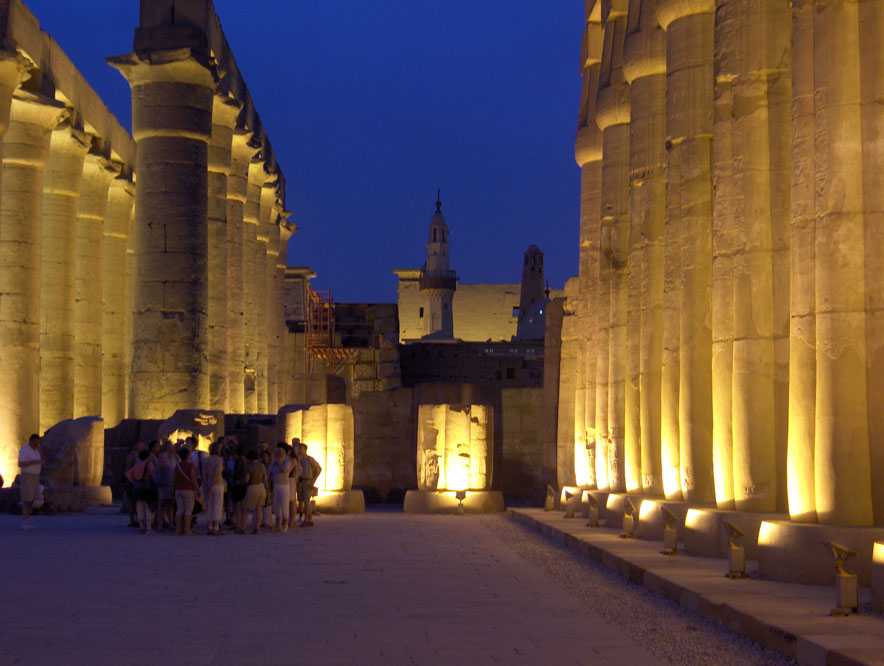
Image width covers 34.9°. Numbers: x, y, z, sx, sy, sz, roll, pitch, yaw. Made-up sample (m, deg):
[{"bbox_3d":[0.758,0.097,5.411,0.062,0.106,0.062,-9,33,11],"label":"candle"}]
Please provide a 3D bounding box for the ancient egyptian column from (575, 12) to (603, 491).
[{"bbox_3d":[3.903,-1.684,32.085,1.880,10.390,1.880,0,-5,-2],"label":"ancient egyptian column"}]

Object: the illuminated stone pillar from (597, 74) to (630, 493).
[{"bbox_3d":[4.020,-1.986,28.621,1.880,10.390,1.880,0,-5,-2],"label":"illuminated stone pillar"}]

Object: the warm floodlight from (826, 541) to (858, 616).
[{"bbox_3d":[3.193,1.943,11.217,0.230,0.600,0.250,0,-5,-2],"label":"warm floodlight"}]

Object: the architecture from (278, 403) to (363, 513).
[{"bbox_3d":[-3.125,3.118,35.343,2.500,2.670,2.500,0,-5,-2],"label":"architecture"}]

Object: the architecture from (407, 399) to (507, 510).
[{"bbox_3d":[0.313,3.128,35.459,2.500,2.680,2.500,0,-5,-2],"label":"architecture"}]

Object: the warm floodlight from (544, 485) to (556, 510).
[{"bbox_3d":[2.469,3.759,32.005,0.230,0.600,0.250,0,-5,-2],"label":"warm floodlight"}]

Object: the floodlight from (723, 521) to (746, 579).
[{"bbox_3d":[3.052,2.246,14.681,0.230,0.600,0.250,0,-5,-2],"label":"floodlight"}]

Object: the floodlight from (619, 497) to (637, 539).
[{"bbox_3d":[2.850,2.851,21.612,0.230,0.600,0.250,0,-5,-2],"label":"floodlight"}]

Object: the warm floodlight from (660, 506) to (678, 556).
[{"bbox_3d":[2.934,2.548,18.146,0.230,0.600,0.250,0,-5,-2],"label":"warm floodlight"}]

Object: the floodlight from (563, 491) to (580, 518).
[{"bbox_3d":[2.627,3.457,28.542,0.230,0.600,0.250,0,-5,-2],"label":"floodlight"}]

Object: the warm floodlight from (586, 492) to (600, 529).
[{"bbox_3d":[2.700,3.154,25.076,0.230,0.600,0.250,0,-5,-2],"label":"warm floodlight"}]

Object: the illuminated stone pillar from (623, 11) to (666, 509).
[{"bbox_3d":[4.137,-2.289,25.156,1.880,10.390,1.880,0,-5,-2],"label":"illuminated stone pillar"}]

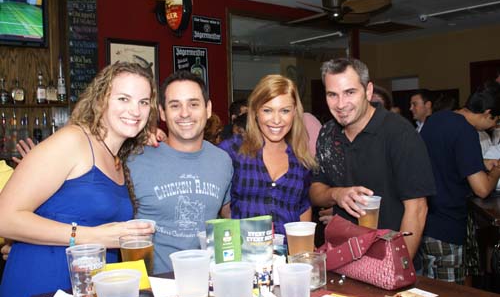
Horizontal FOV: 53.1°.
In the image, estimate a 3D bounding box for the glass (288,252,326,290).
[{"bbox_3d":[0.150,0.307,1.276,0.067,0.076,0.067,-3,4,-37],"label":"glass"}]

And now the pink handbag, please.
[{"bbox_3d":[0.311,0.264,1.340,0.107,0.152,0.230,-3,5,-39],"label":"pink handbag"}]

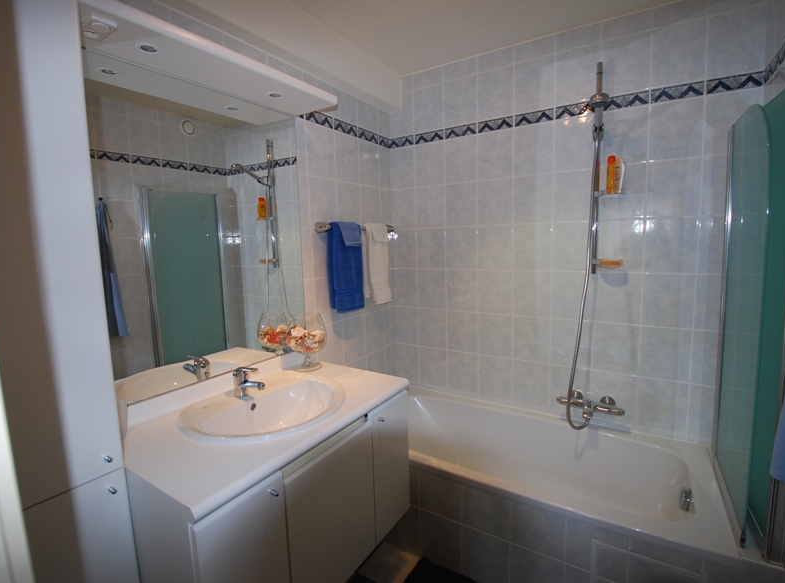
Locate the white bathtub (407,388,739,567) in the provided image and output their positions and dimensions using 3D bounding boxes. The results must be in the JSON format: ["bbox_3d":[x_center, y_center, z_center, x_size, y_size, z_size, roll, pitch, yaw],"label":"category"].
[{"bbox_3d":[0.554,0.942,1.815,1.690,0.460,0.700,3,9,32],"label":"white bathtub"}]

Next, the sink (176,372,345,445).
[{"bbox_3d":[-0.402,0.466,1.279,0.475,0.170,0.570,3,9,32],"label":"sink"}]

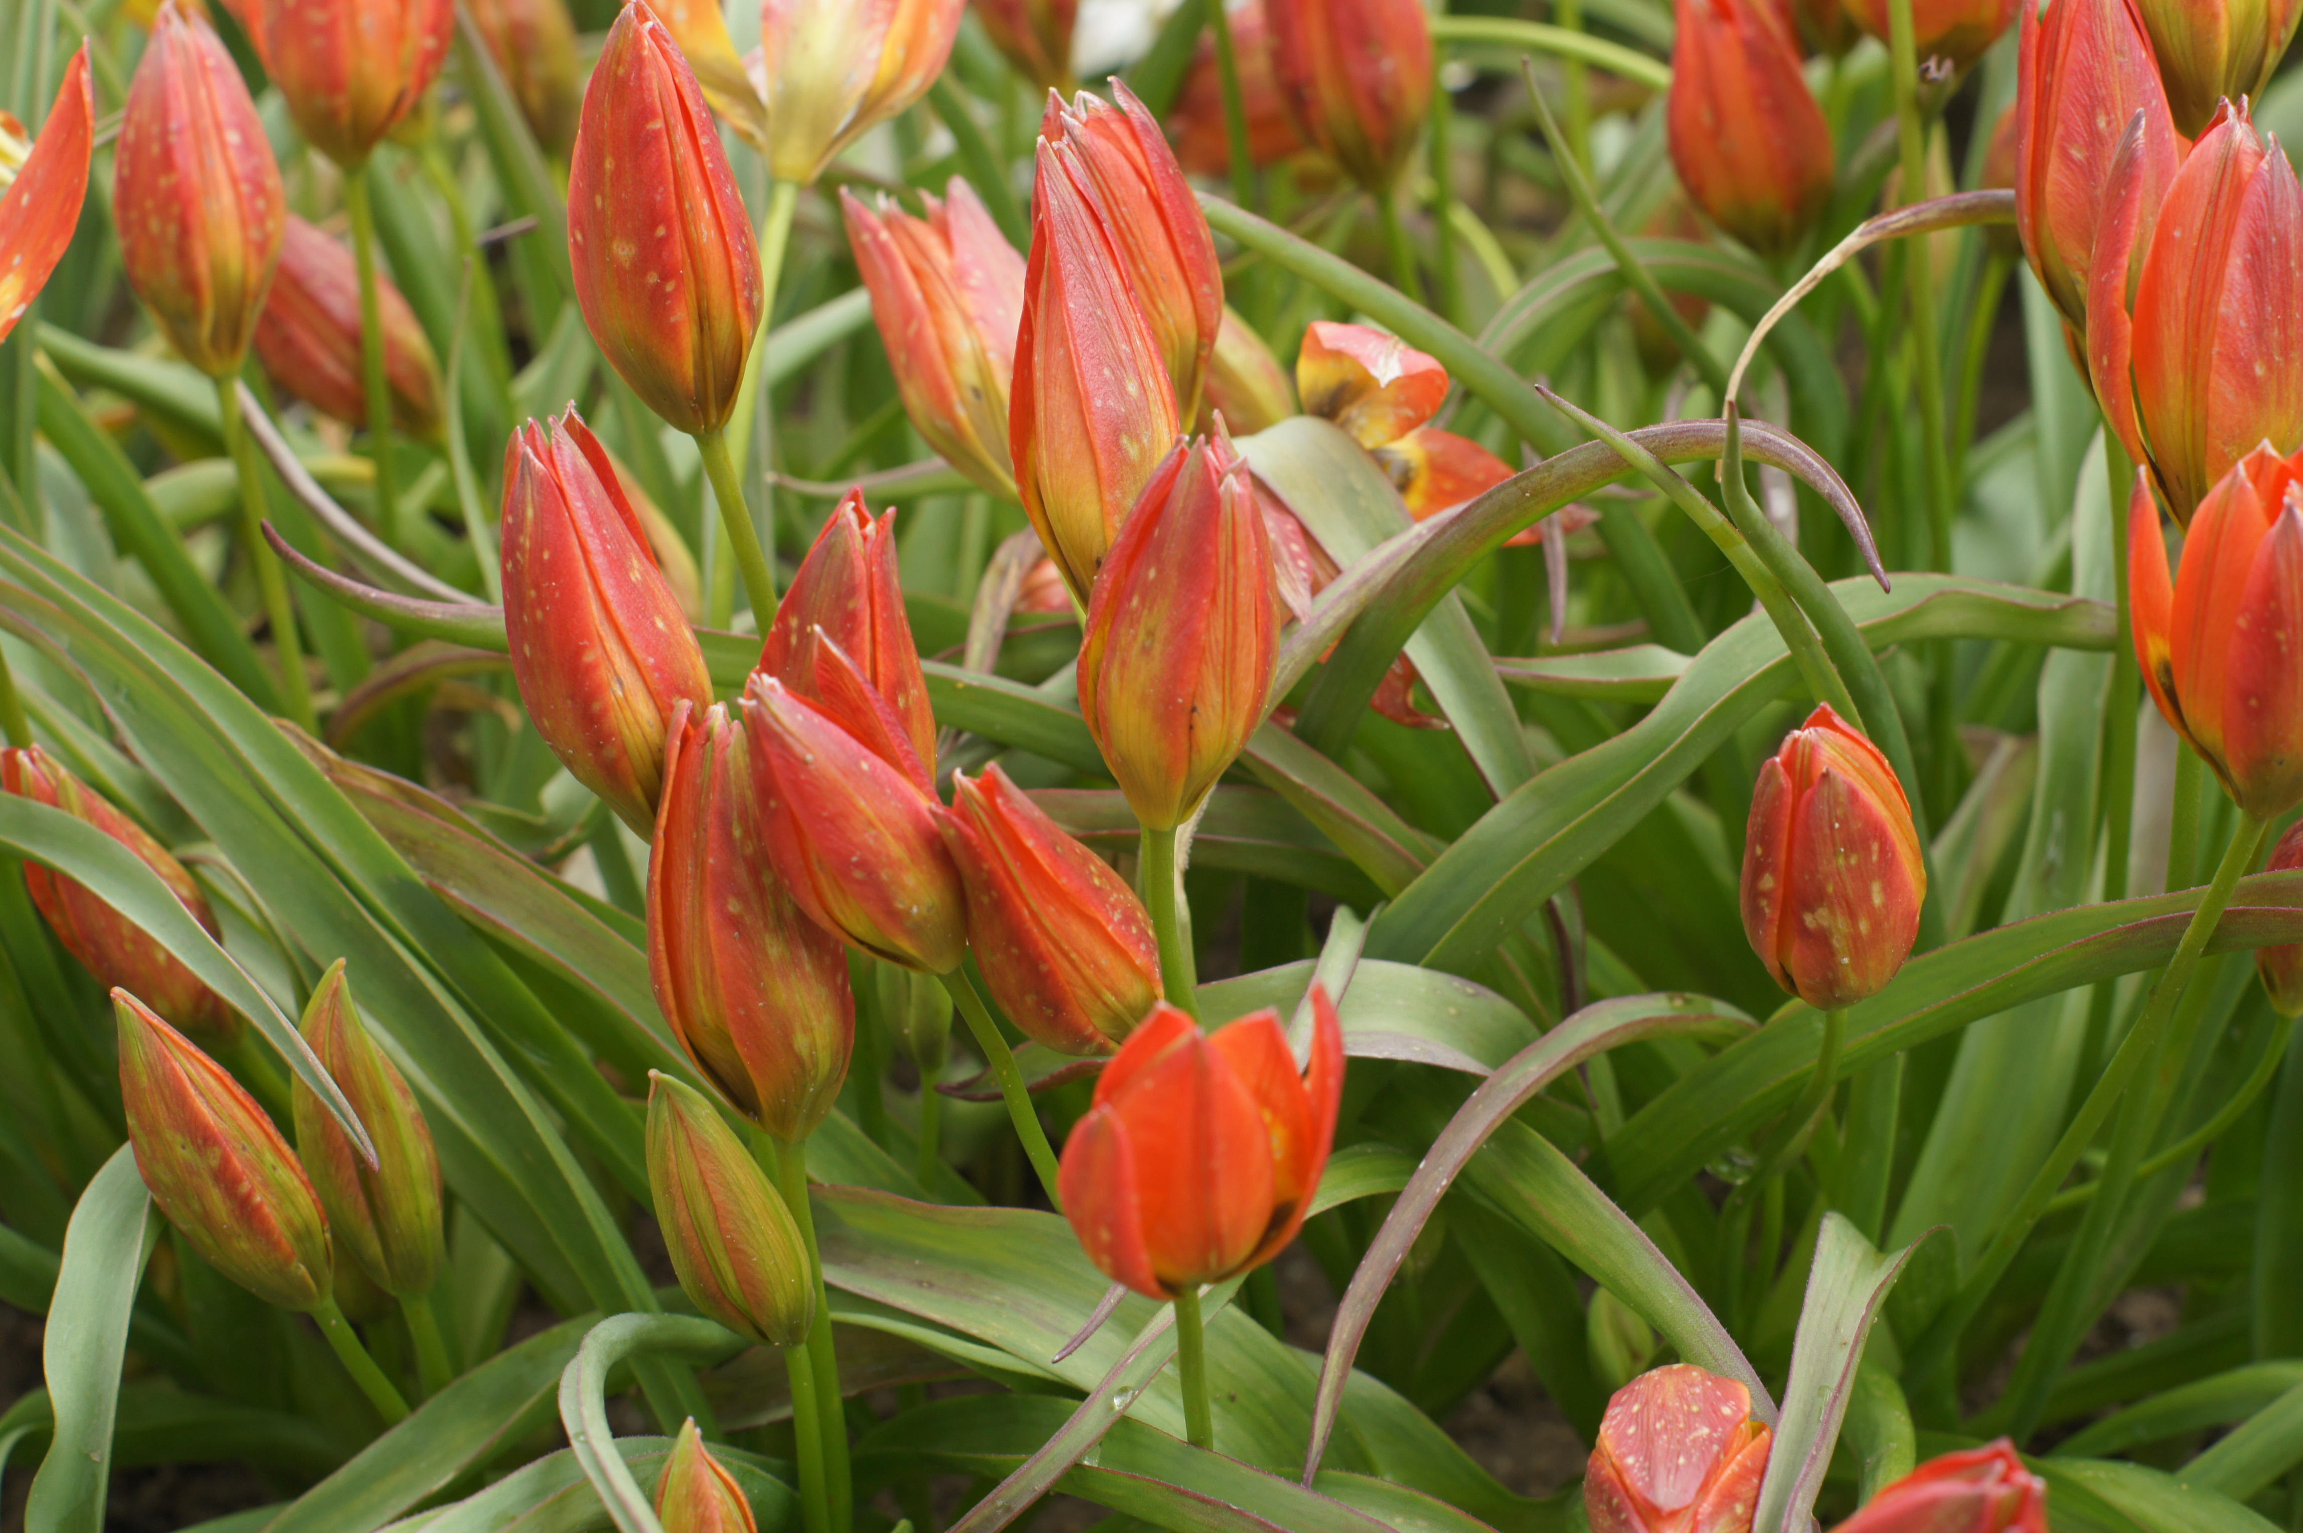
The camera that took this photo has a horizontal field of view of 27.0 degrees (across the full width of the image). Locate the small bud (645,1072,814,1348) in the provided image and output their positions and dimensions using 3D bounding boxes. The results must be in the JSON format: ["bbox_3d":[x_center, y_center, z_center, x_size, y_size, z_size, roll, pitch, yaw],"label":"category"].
[{"bbox_3d":[-0.062,0.066,0.710,0.017,0.046,0.017,-27,12,-7],"label":"small bud"}]

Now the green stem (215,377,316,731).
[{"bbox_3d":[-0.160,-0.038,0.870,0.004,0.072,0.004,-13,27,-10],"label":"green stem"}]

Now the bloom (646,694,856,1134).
[{"bbox_3d":[-0.060,0.023,0.725,0.027,0.067,0.027,-12,11,-5],"label":"bloom"}]

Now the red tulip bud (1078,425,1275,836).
[{"bbox_3d":[0.005,-0.021,0.750,0.029,0.063,0.029,8,16,0],"label":"red tulip bud"}]

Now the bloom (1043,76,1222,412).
[{"bbox_3d":[-0.002,-0.088,0.830,0.028,0.061,0.028,-14,20,1],"label":"bloom"}]

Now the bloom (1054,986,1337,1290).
[{"bbox_3d":[0.007,0.056,0.710,0.039,0.045,0.039,2,10,1],"label":"bloom"}]

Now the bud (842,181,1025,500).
[{"bbox_3d":[-0.035,-0.076,0.860,0.029,0.061,0.029,-21,20,0],"label":"bud"}]

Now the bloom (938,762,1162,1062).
[{"bbox_3d":[-0.015,0.022,0.745,0.026,0.052,0.026,-32,14,-2],"label":"bloom"}]

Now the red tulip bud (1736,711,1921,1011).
[{"bbox_3d":[0.108,0.014,0.760,0.029,0.050,0.029,0,21,8],"label":"red tulip bud"}]

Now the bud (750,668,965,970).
[{"bbox_3d":[-0.044,0.009,0.725,0.022,0.053,0.022,-35,16,-3],"label":"bud"}]

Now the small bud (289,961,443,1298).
[{"bbox_3d":[-0.119,0.056,0.730,0.021,0.053,0.021,-13,12,-10],"label":"small bud"}]

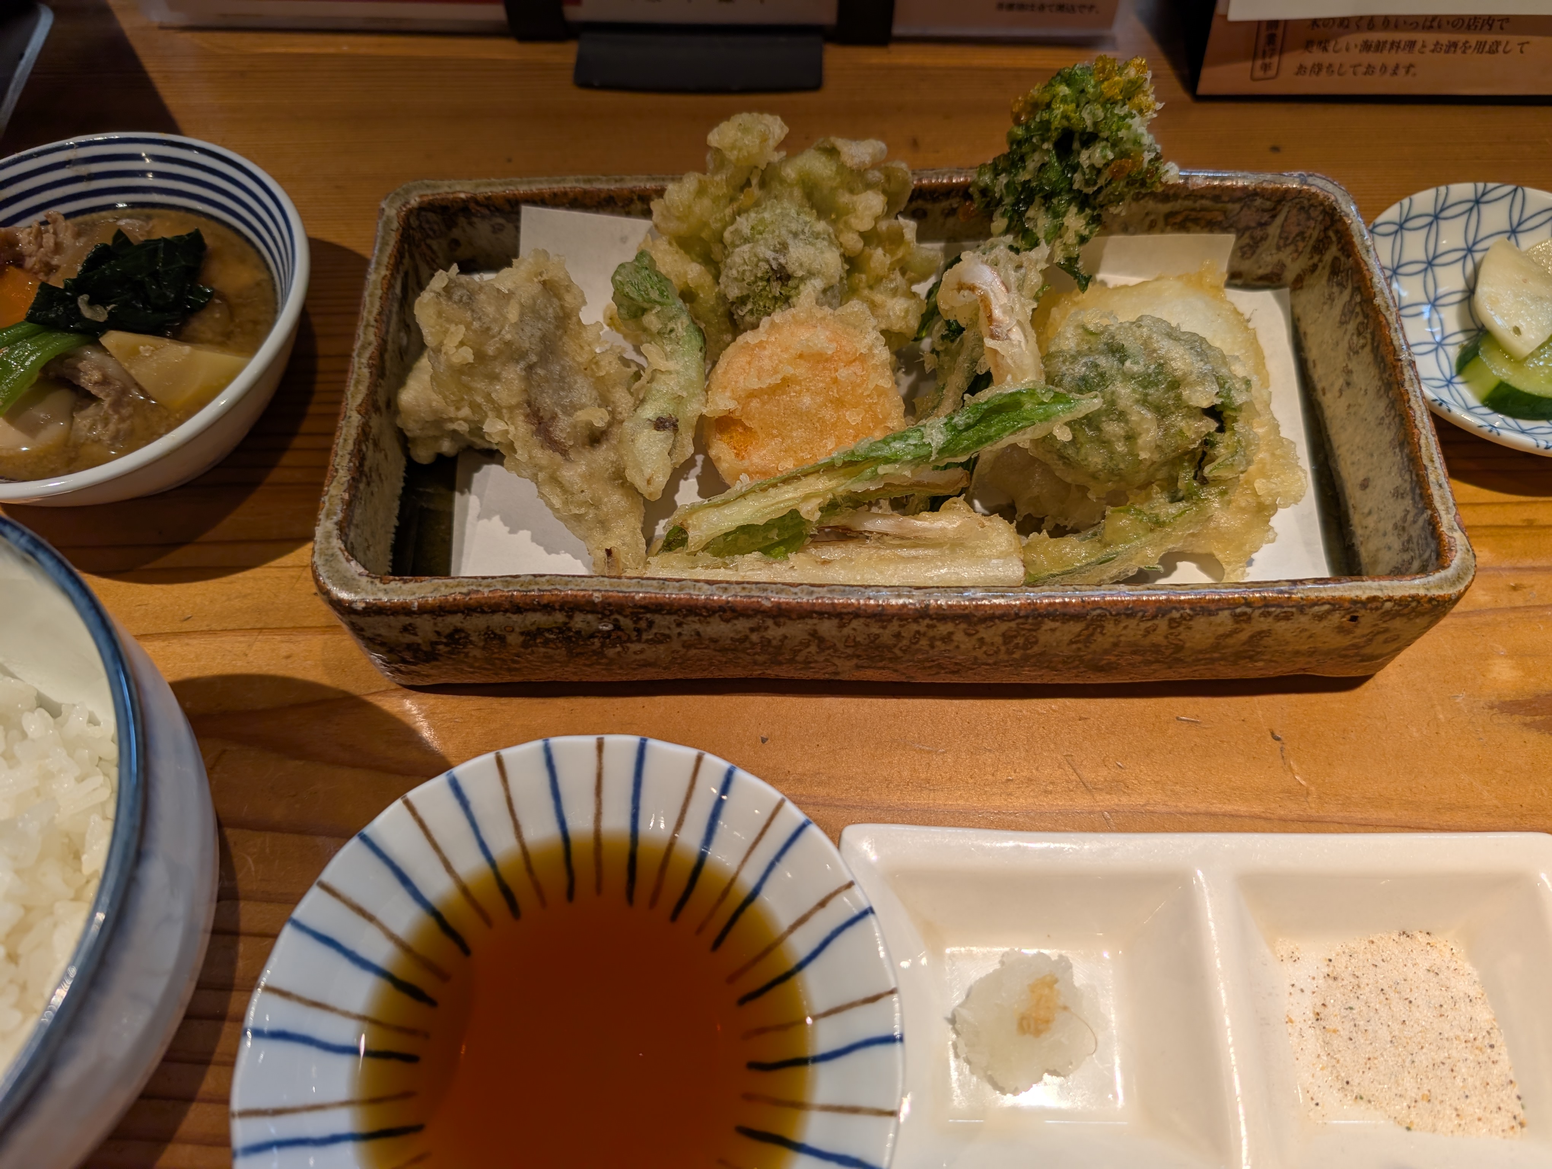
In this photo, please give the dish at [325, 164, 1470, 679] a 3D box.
[{"bbox_3d":[0.023,-0.038,0.260,0.236,0.046,0.115,0,64,0],"label":"dish"}]

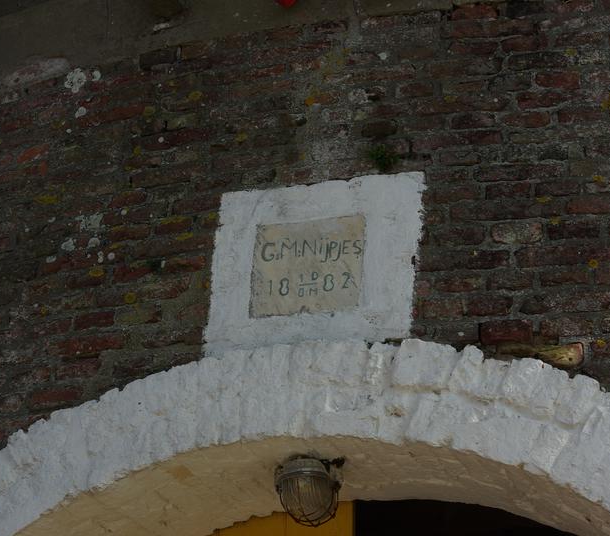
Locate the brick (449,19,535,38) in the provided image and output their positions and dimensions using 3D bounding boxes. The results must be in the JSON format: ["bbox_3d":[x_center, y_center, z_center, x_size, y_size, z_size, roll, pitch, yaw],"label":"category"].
[{"bbox_3d":[0.448,-0.534,3.561,0.196,0.049,0.100,-3,-40,8],"label":"brick"}]

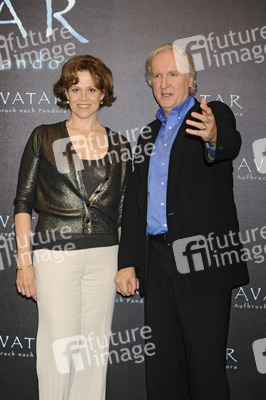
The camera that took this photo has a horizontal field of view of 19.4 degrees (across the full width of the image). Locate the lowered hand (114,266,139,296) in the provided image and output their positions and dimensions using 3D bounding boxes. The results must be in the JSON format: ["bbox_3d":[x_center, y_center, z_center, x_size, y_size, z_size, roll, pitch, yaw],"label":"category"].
[{"bbox_3d":[-0.026,0.319,3.060,0.093,0.125,0.090,1,4,9],"label":"lowered hand"}]

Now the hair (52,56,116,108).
[{"bbox_3d":[-0.196,-0.488,3.200,0.240,0.215,0.225,1,3,-2],"label":"hair"}]

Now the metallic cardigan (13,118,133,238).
[{"bbox_3d":[-0.243,-0.093,3.200,0.480,0.460,0.270,1,3,-8],"label":"metallic cardigan"}]

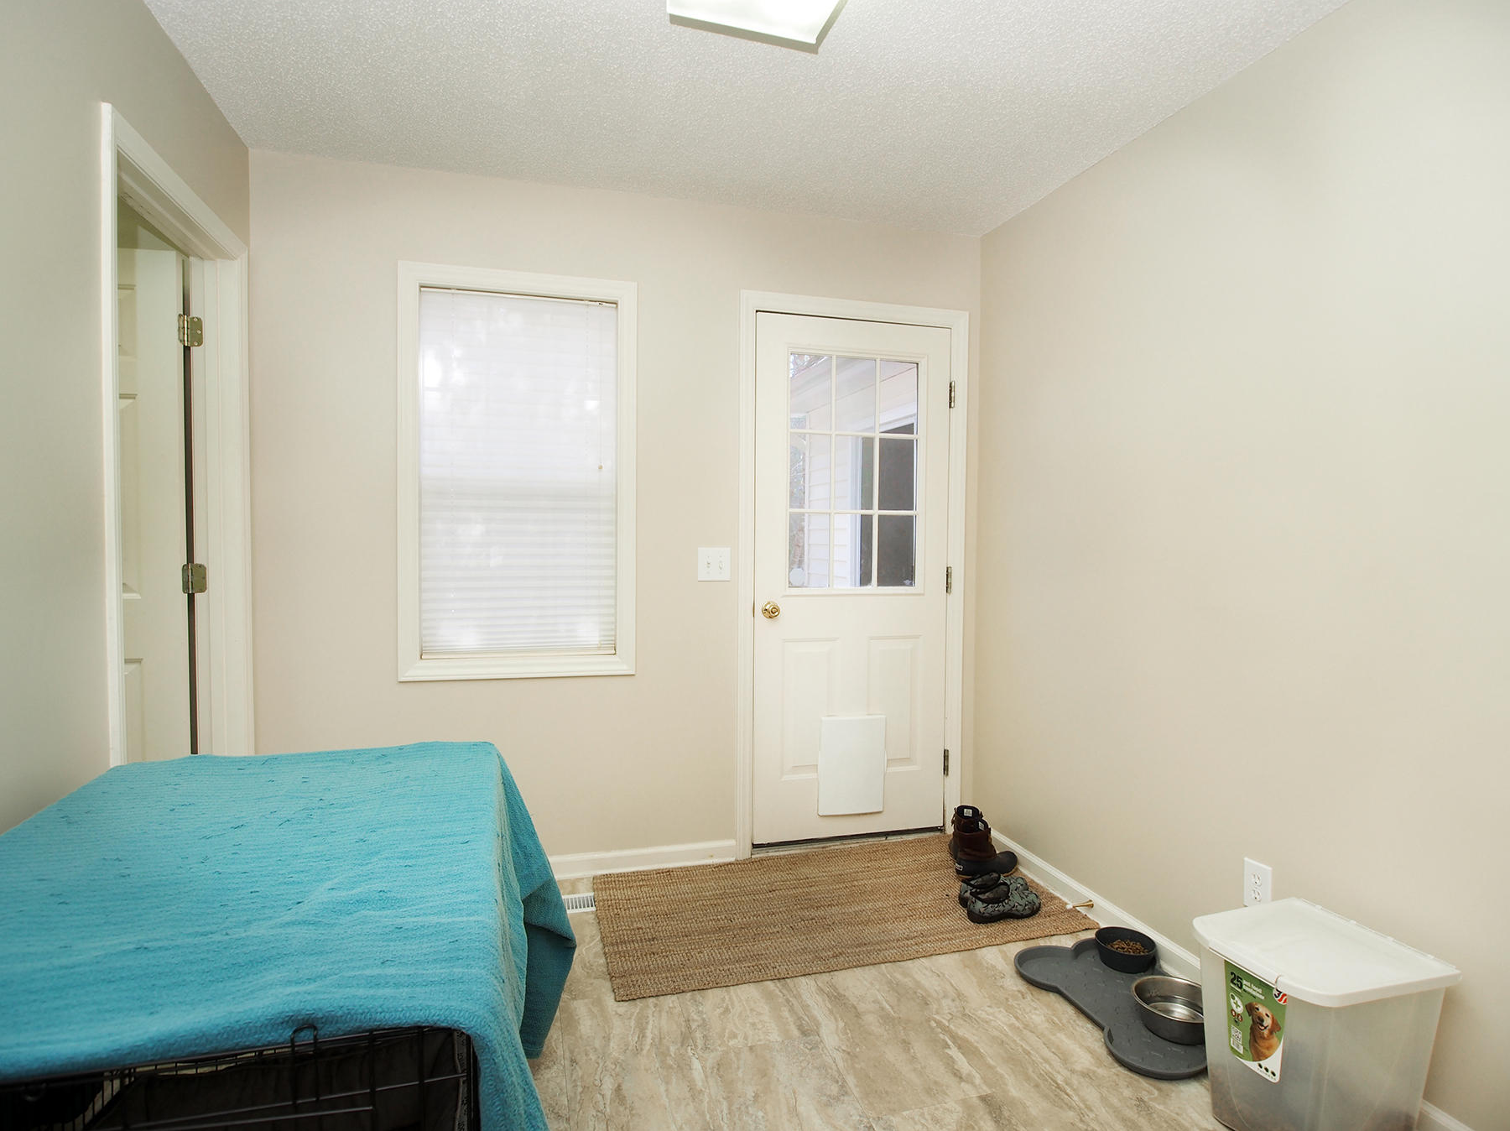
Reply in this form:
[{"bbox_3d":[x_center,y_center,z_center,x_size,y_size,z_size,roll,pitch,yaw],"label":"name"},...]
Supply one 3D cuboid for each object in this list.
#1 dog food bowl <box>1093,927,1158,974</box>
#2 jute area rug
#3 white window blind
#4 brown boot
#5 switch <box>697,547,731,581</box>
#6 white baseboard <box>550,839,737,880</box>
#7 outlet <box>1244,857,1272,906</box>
[{"bbox_3d":[1.063,1.109,2.254,0.160,0.062,0.160,0,2,0],"label":"dog food bowl"},{"bbox_3d":[0.246,1.121,2.628,1.500,0.012,0.795,0,2,-16],"label":"jute area rug"},{"bbox_3d":[-0.813,-0.306,2.746,0.651,1.256,0.030,0,2,-16],"label":"white window blind"},{"bbox_3d":[0.820,1.014,2.944,0.270,0.200,0.270,0,2,-16],"label":"brown boot"},{"bbox_3d":[-0.149,-0.004,2.915,0.123,0.125,0.012,0,2,-16],"label":"switch"},{"bbox_3d":[-0.839,1.074,2.752,1.592,0.083,0.016,0,2,-16],"label":"white baseboard"},{"bbox_3d":[1.264,0.811,1.976,0.010,0.124,0.078,0,2,-16],"label":"outlet"}]

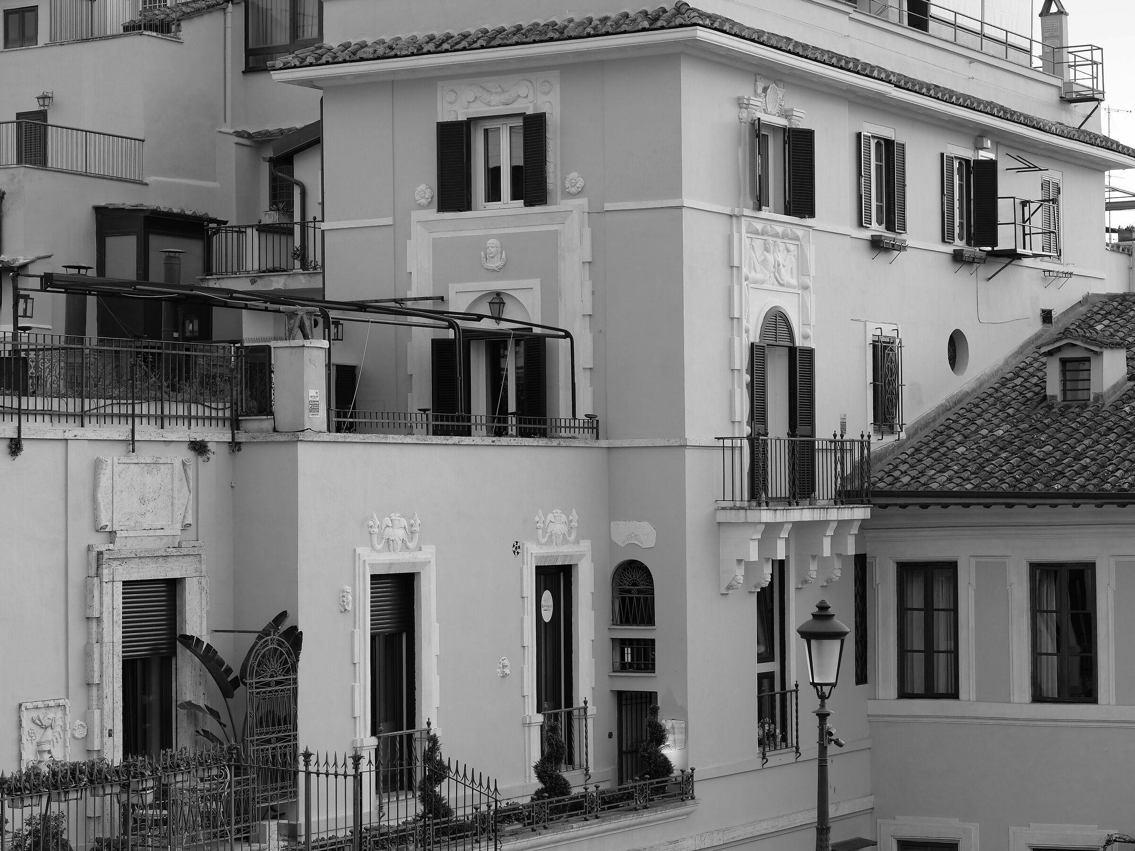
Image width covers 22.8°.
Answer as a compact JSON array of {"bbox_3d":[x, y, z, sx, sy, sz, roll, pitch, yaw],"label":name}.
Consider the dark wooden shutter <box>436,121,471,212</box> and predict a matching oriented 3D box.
[{"bbox_3d":[-1.866,-4.241,46.178,0.542,1.470,0.045,-1,-2,19],"label":"dark wooden shutter"}]

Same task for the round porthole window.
[{"bbox_3d":[7.343,-1.378,53.589,0.200,0.906,0.952,-1,-2,31],"label":"round porthole window"}]

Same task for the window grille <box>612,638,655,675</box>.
[{"bbox_3d":[1.071,3.712,45.495,0.724,0.571,0.150,-1,-2,31],"label":"window grille"}]

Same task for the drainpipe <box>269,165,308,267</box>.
[{"bbox_3d":[-5.161,-3.873,52.186,0.634,1.920,0.300,-1,-2,31],"label":"drainpipe"}]

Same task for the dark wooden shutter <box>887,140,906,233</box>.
[{"bbox_3d":[6.057,-4.339,51.223,0.045,1.667,0.512,-1,-2,33],"label":"dark wooden shutter"}]

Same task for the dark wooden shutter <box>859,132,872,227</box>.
[{"bbox_3d":[5.293,-4.341,49.914,0.045,1.657,0.522,-1,-2,27],"label":"dark wooden shutter"}]

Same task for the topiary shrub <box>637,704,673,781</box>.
[{"bbox_3d":[1.350,4.907,43.591,0.553,1.197,0.553,-1,-2,31],"label":"topiary shrub"}]

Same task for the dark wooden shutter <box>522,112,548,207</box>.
[{"bbox_3d":[-0.513,-4.279,45.375,0.522,1.476,0.045,-2,-2,44],"label":"dark wooden shutter"}]

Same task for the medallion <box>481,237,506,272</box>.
[{"bbox_3d":[-1.230,-2.827,46.823,0.412,0.575,0.140,-1,-2,31],"label":"medallion"}]

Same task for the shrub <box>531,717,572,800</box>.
[{"bbox_3d":[-0.246,5.080,42.332,0.570,1.330,0.570,-1,-1,0],"label":"shrub"}]

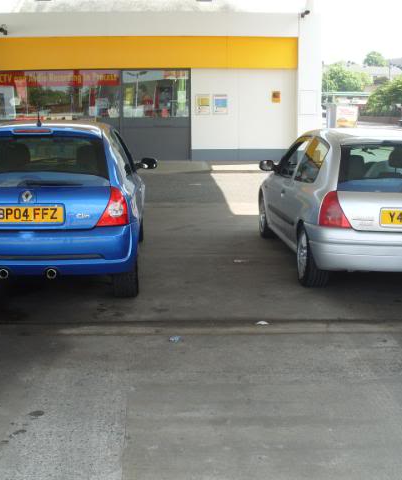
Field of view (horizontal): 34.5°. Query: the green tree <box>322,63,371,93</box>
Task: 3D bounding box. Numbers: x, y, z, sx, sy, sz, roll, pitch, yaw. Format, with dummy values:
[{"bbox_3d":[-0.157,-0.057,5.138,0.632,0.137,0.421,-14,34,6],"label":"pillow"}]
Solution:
[{"bbox_3d":[29.937,-31.398,135.000,10.928,10.960,10.928,0,11,0],"label":"green tree"}]

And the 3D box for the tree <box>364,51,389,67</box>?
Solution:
[{"bbox_3d":[56.630,-57.279,210.000,8.184,8.209,8.184,0,11,0],"label":"tree"}]

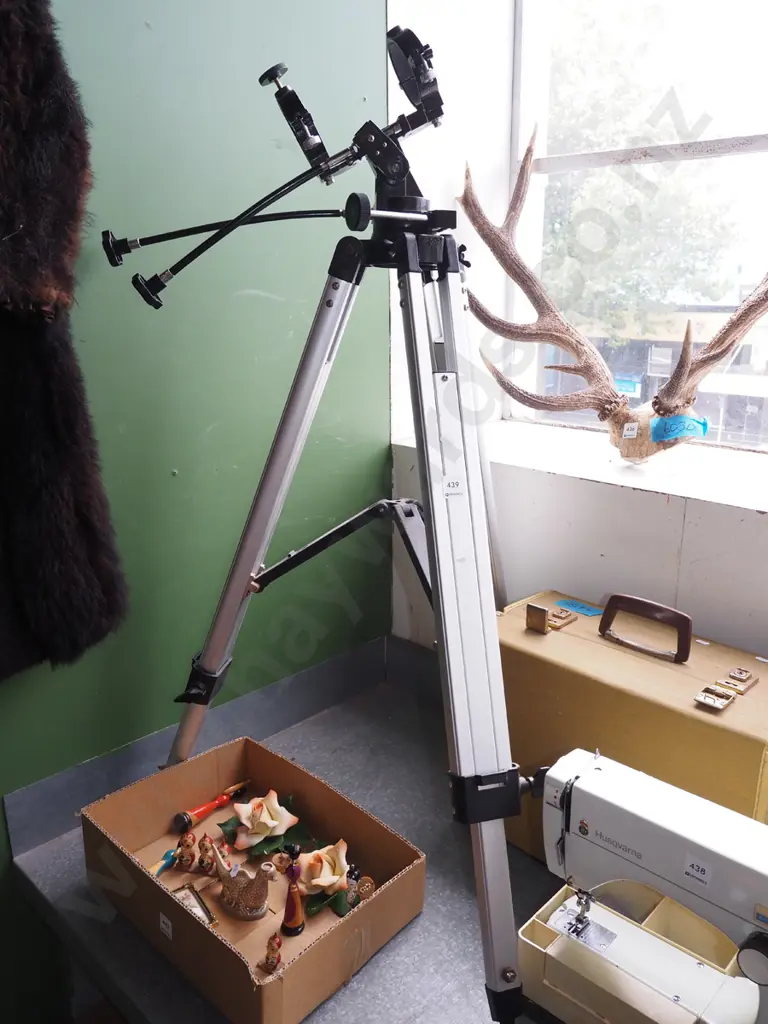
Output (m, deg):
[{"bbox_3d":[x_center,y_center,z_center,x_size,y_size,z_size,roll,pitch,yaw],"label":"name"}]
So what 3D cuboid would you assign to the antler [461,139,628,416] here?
[{"bbox_3d":[0.222,-0.391,1.246,0.270,0.486,0.300,-15,21,-42],"label":"antler"}]

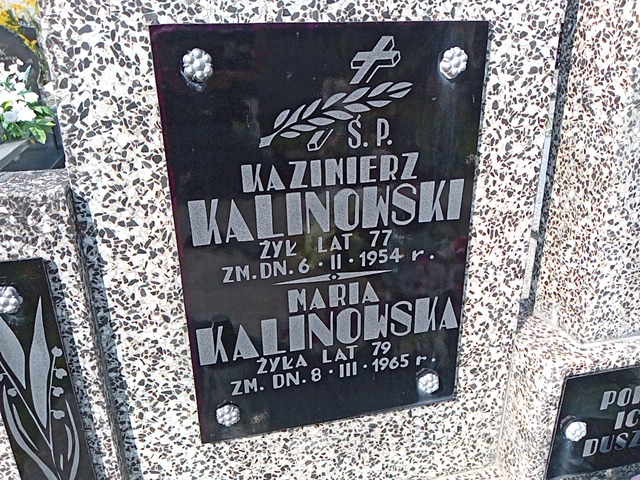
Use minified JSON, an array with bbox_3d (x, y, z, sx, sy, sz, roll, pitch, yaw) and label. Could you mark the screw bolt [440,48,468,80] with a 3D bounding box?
[{"bbox_3d":[0.144,-0.187,0.548,0.030,0.030,0.015,-6,22,-12],"label":"screw bolt"}]

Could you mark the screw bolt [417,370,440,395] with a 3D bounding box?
[{"bbox_3d":[0.148,0.195,0.696,0.030,0.030,0.015,-6,22,-12],"label":"screw bolt"}]

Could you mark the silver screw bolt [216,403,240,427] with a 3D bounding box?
[{"bbox_3d":[-0.112,0.219,0.639,0.030,0.030,0.015,-6,22,-12],"label":"silver screw bolt"}]

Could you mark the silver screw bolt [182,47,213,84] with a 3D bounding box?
[{"bbox_3d":[-0.115,-0.165,0.490,0.030,0.030,0.015,-6,22,-12],"label":"silver screw bolt"}]

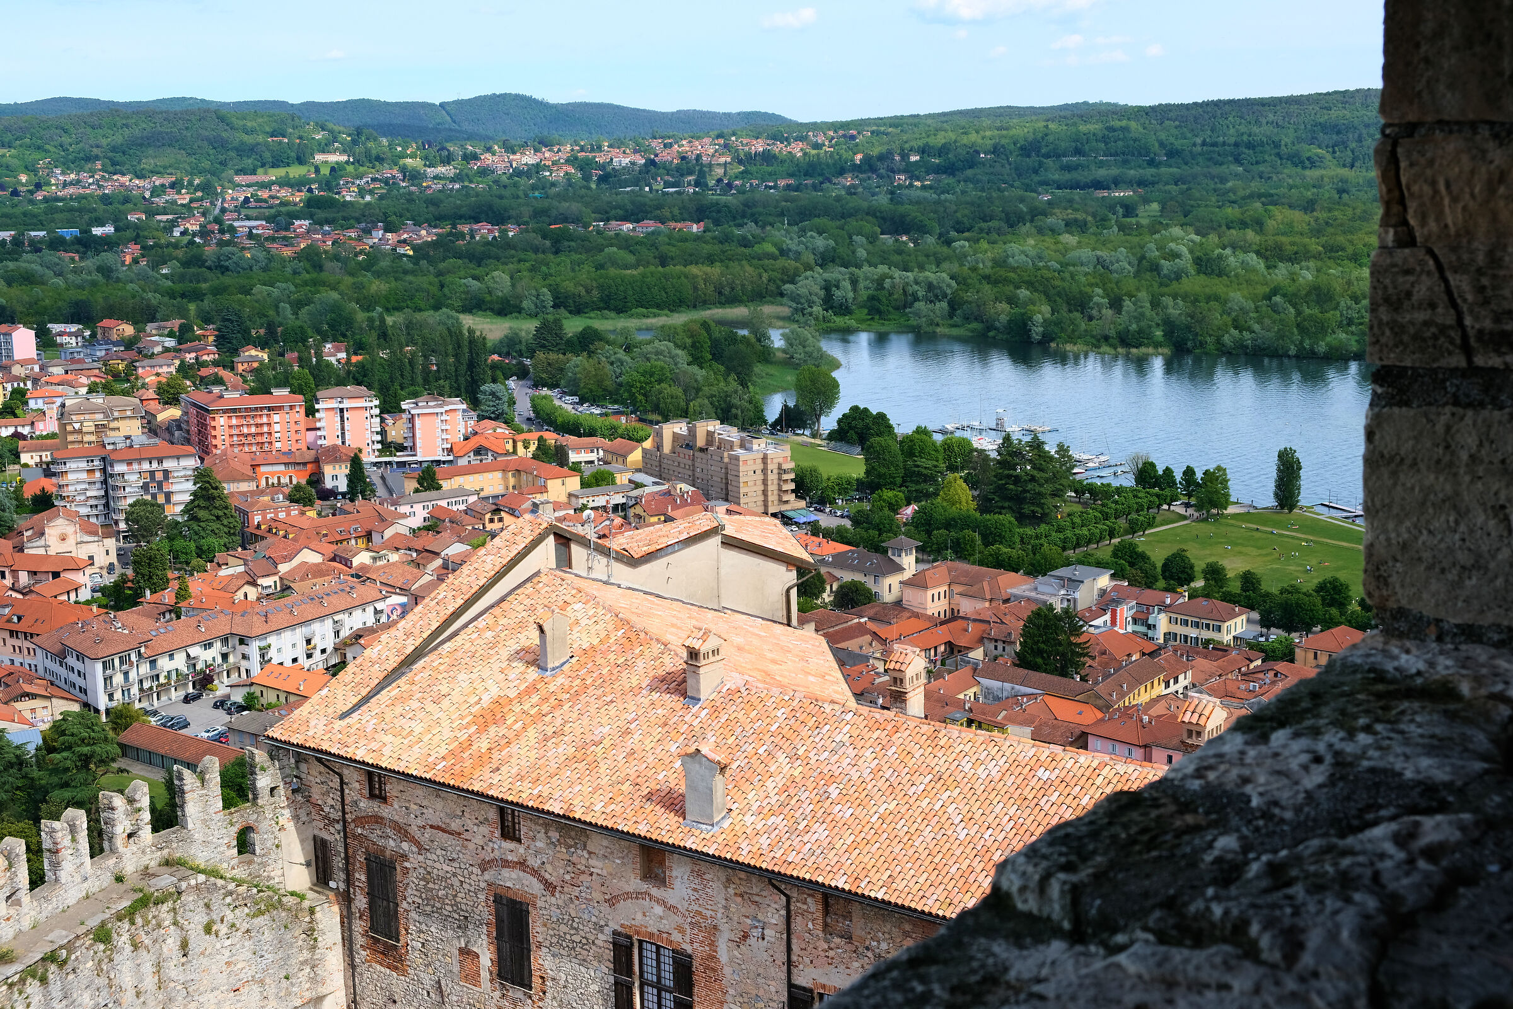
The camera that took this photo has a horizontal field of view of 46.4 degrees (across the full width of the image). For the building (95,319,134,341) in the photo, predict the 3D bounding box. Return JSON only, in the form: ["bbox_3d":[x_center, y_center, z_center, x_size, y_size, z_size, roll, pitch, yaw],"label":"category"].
[{"bbox_3d":[-375.010,-101.480,1032.130,12.500,11.200,20.500,-11,15,-43],"label":"building"}]

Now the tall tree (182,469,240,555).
[{"bbox_3d":[-138.982,2.589,449.832,14.300,22.500,14.300,-4,12,-17],"label":"tall tree"}]

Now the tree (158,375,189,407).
[{"bbox_3d":[-238.549,-45.134,721.417,13.000,15.000,13.000,-5,12,-18],"label":"tree"}]

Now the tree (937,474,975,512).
[{"bbox_3d":[58.638,-2.687,517.630,10.800,13.300,10.500,0,12,6],"label":"tree"}]

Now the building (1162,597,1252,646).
[{"bbox_3d":[99.686,25.081,390.201,15.000,9.000,12.400,10,16,42],"label":"building"}]

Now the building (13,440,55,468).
[{"bbox_3d":[-233.490,-16.100,577.410,13.400,8.700,11.600,-4,12,-14],"label":"building"}]

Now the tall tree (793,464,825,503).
[{"bbox_3d":[15.250,-5.640,507.610,10.300,12.200,10.300,-1,12,0],"label":"tall tree"}]

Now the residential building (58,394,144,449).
[{"bbox_3d":[-230.837,-27.081,620.921,26.500,18.000,17.000,-7,12,-26],"label":"residential building"}]

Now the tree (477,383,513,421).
[{"bbox_3d":[-101.310,-39.430,677.660,12.300,15.000,12.300,-1,12,0],"label":"tree"}]

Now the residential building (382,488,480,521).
[{"bbox_3d":[-88.180,1.790,474.640,26.000,9.600,9.500,-10,14,-39],"label":"residential building"}]

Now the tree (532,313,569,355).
[{"bbox_3d":[-106.339,-85.769,906.386,16.500,21.000,16.500,-2,11,-6],"label":"tree"}]

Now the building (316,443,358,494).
[{"bbox_3d":[-128.604,-11.294,544.661,12.200,12.800,18.000,-5,12,-18],"label":"building"}]

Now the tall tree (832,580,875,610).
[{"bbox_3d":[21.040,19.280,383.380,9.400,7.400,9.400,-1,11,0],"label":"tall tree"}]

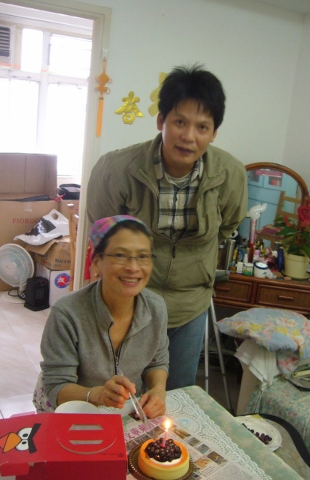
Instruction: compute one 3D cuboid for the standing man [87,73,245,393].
[{"bbox_3d":[0.030,0.265,1.720,0.550,1.670,0.460,5,12,-5],"label":"standing man"}]

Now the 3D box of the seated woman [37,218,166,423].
[{"bbox_3d":[-0.145,0.522,1.470,0.460,1.240,0.660,2,13,-18],"label":"seated woman"}]

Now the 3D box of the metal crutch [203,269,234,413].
[{"bbox_3d":[0.345,0.539,2.577,0.190,0.880,0.170,4,16,12],"label":"metal crutch"}]

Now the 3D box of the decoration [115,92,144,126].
[{"bbox_3d":[-0.139,-0.746,2.732,0.172,0.188,0.020,-1,14,-29],"label":"decoration"}]

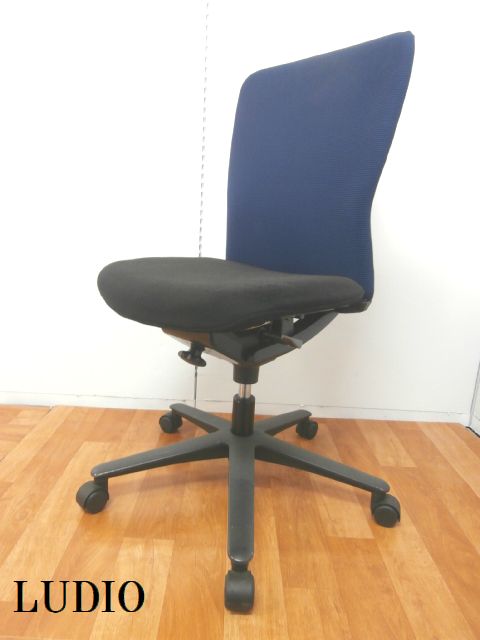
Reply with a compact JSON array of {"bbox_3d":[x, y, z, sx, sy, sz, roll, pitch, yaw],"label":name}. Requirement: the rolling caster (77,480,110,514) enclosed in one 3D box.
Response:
[{"bbox_3d":[-0.312,0.375,0.942,0.057,0.058,0.048,-5,15,-33],"label":"rolling caster"}]

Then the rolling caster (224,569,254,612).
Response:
[{"bbox_3d":[-0.001,0.441,0.724,0.048,0.058,0.057,3,13,1],"label":"rolling caster"}]

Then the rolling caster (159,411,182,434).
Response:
[{"bbox_3d":[-0.201,0.299,1.302,0.057,0.058,0.048,10,14,27],"label":"rolling caster"}]

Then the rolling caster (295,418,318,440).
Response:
[{"bbox_3d":[0.199,0.317,1.313,0.048,0.058,0.057,14,17,39],"label":"rolling caster"}]

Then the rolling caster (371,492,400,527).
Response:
[{"bbox_3d":[0.313,0.407,0.949,0.057,0.058,0.048,9,14,26],"label":"rolling caster"}]

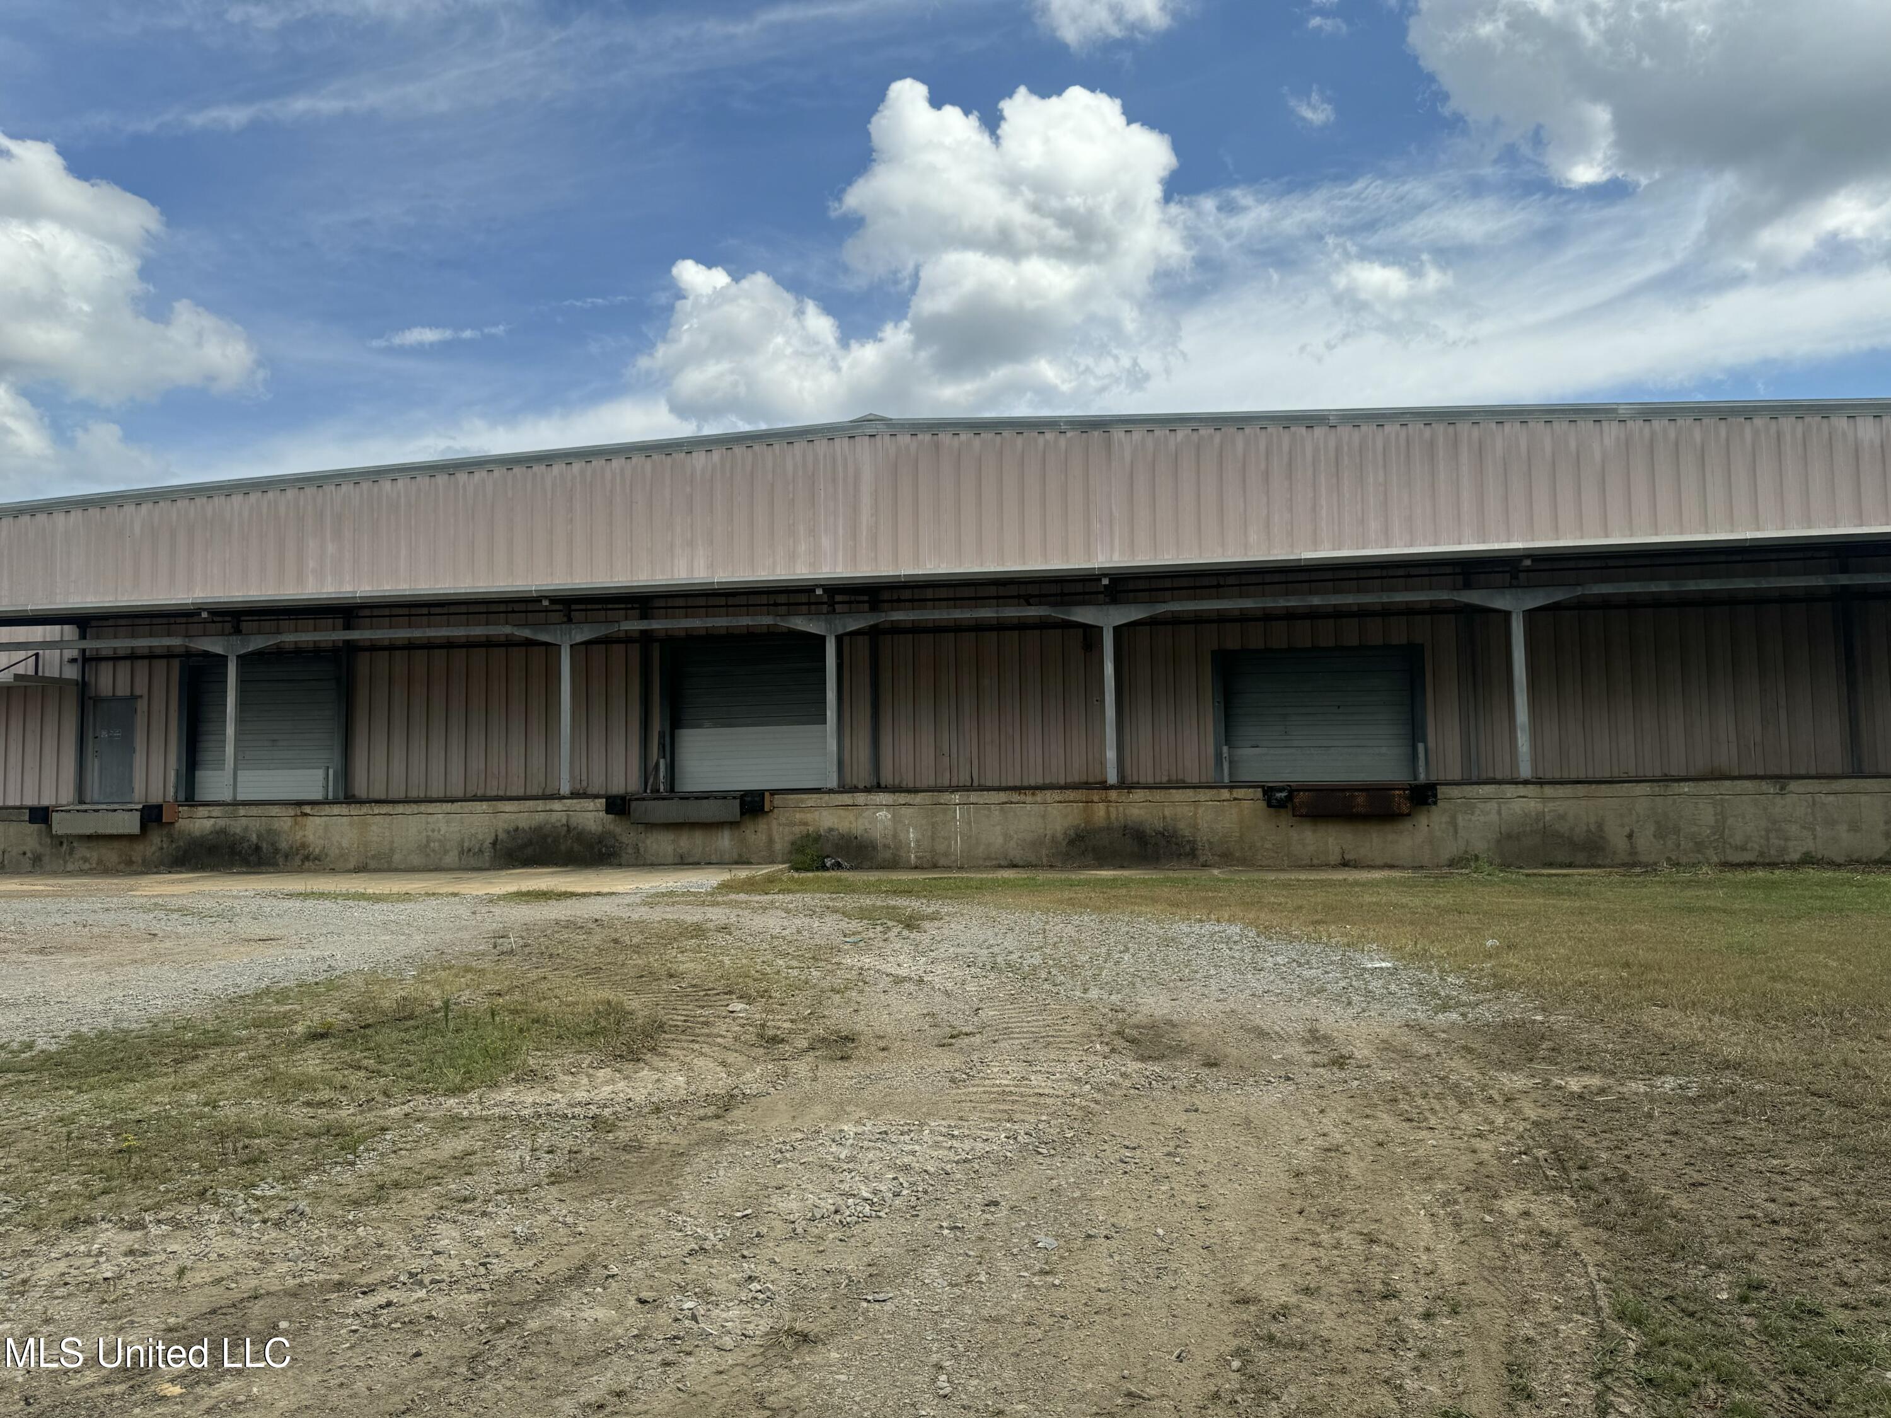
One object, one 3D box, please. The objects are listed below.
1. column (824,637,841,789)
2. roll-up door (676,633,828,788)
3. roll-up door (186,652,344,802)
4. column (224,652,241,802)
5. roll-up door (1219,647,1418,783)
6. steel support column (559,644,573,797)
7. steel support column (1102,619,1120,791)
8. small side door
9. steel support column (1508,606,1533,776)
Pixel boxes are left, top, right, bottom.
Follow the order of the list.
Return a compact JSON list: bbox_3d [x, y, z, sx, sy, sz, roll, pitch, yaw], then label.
[{"bbox_3d":[-1.834,0.052,21.443,0.155,2.550,0.150,-1,-4,9],"label":"column"},{"bbox_3d":[-3.671,0.076,25.200,3.170,3.020,0.120,-1,-4,9],"label":"roll-up door"},{"bbox_3d":[-13.807,0.367,26.761,3.200,2.970,0.120,-1,-4,9],"label":"roll-up door"},{"bbox_3d":[-12.510,0.331,23.089,0.155,2.550,0.150,-1,-4,9],"label":"column"},{"bbox_3d":[6.678,0.100,23.588,3.300,2.430,0.120,-1,-4,9],"label":"roll-up door"},{"bbox_3d":[-6.372,0.171,22.143,0.155,2.550,0.150,-1,-4,9],"label":"steel support column"},{"bbox_3d":[2.621,-0.065,20.757,0.155,2.550,0.150,-1,-4,9],"label":"steel support column"},{"bbox_3d":[-17.202,0.855,27.180,1.020,2.160,0.100,-1,-4,9],"label":"small side door"},{"bbox_3d":[8.694,-0.223,19.821,0.155,2.550,0.150,-1,-4,9],"label":"steel support column"}]

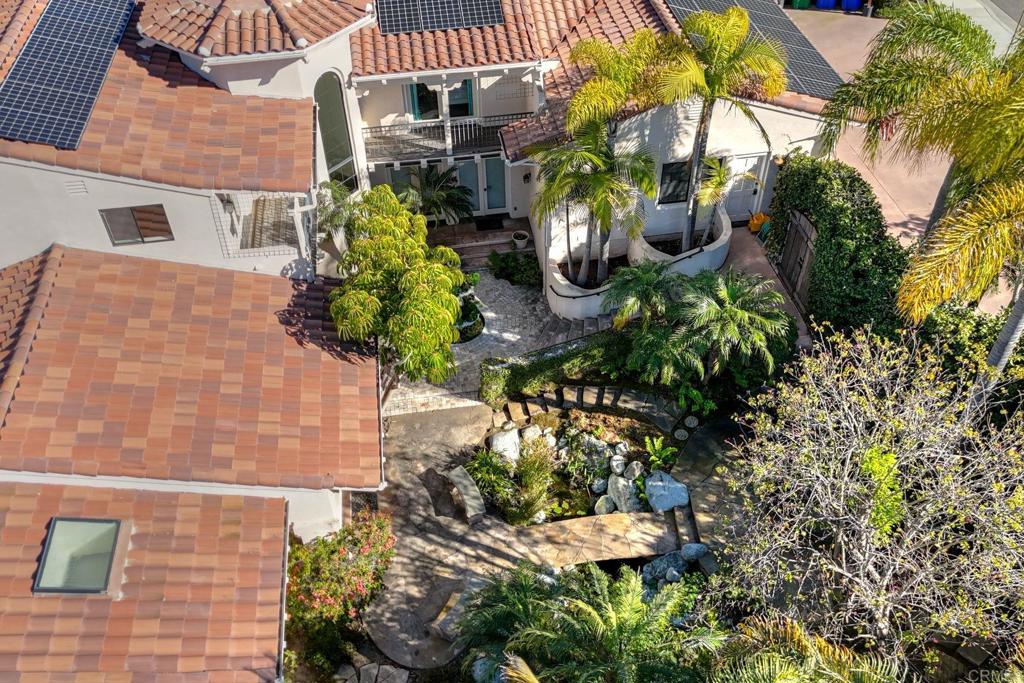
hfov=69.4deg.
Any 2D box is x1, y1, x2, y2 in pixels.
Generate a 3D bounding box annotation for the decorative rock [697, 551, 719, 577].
[{"bbox_3d":[3.621,4.145,13.551,0.380,0.220,0.450,-14,39,-16],"label":"decorative rock"}]

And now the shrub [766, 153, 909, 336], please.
[{"bbox_3d":[7.794,-2.670,18.124,2.100,2.600,5.600,-1,38,0],"label":"shrub"}]

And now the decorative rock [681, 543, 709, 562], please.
[{"bbox_3d":[3.363,3.909,13.702,0.500,0.300,0.380,-1,38,0],"label":"decorative rock"}]

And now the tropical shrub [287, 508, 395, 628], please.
[{"bbox_3d":[-2.760,4.143,12.586,1.750,1.900,1.600,-1,38,0],"label":"tropical shrub"}]

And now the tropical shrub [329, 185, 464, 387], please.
[{"bbox_3d":[-2.418,-0.819,15.591,2.750,4.700,2.700,-1,38,0],"label":"tropical shrub"}]

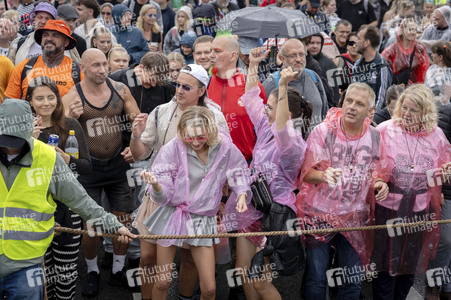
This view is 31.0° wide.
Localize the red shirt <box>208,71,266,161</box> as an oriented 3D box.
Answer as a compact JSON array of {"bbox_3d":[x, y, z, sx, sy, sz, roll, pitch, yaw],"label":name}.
[{"bbox_3d":[0.083,-0.215,5.655,0.490,0.680,0.310,8,18,27],"label":"red shirt"}]

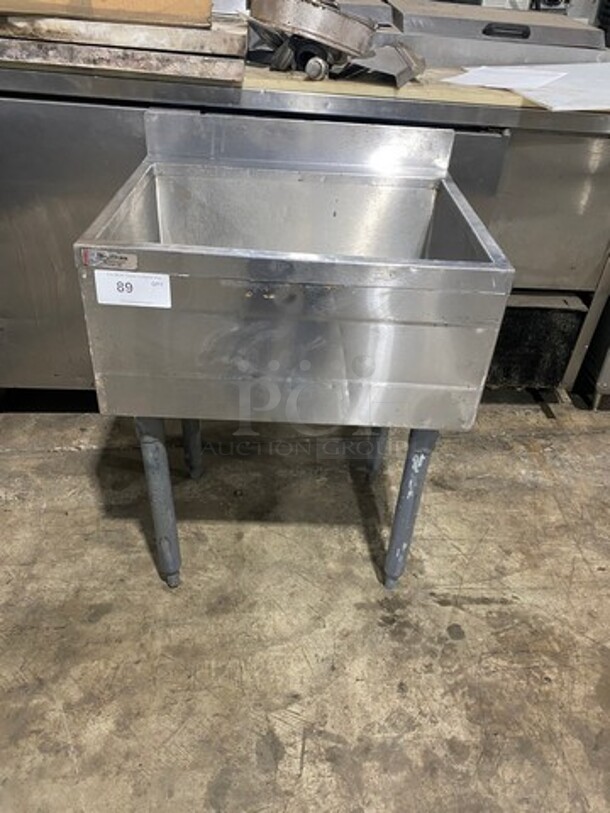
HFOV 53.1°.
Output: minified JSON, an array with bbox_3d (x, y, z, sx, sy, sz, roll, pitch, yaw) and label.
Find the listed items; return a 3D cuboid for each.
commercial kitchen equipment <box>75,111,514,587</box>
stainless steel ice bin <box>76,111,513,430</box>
[{"bbox_3d":[-0.030,-0.078,1.237,0.609,0.839,0.506,3,35,-2],"label":"commercial kitchen equipment"},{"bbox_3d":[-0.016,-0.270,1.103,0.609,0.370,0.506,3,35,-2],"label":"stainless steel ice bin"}]

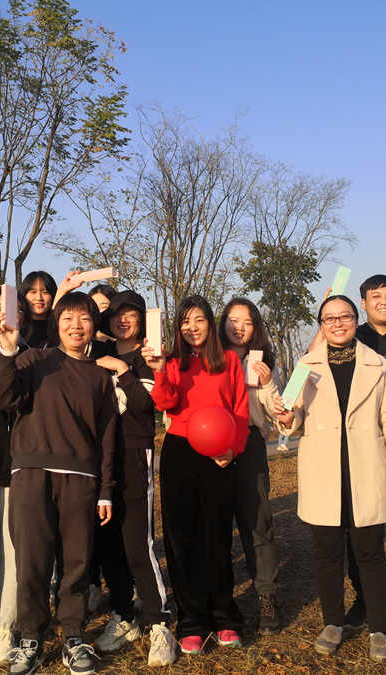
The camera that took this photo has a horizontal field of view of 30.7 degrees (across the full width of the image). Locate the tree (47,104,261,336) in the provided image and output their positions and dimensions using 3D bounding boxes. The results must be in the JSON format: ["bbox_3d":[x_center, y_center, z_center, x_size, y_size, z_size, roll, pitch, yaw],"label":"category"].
[{"bbox_3d":[-0.951,-1.552,17.216,5.240,8.416,4.500,0,-5,0],"label":"tree"}]

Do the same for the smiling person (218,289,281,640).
[{"bbox_3d":[0.260,0.602,3.503,0.427,1.597,0.380,0,-5,5],"label":"smiling person"}]

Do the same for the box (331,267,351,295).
[{"bbox_3d":[0.731,-0.255,3.480,0.064,0.190,0.040,17,-13,7],"label":"box"}]

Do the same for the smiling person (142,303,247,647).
[{"bbox_3d":[0.021,0.590,3.257,0.465,1.576,0.400,0,-5,0],"label":"smiling person"}]

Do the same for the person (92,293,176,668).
[{"bbox_3d":[-0.290,0.574,3.154,0.445,1.588,0.450,0,-5,5],"label":"person"}]

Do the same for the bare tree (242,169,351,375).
[{"bbox_3d":[3.205,-1.156,21.197,3.369,8.361,3.200,0,-5,0],"label":"bare tree"}]

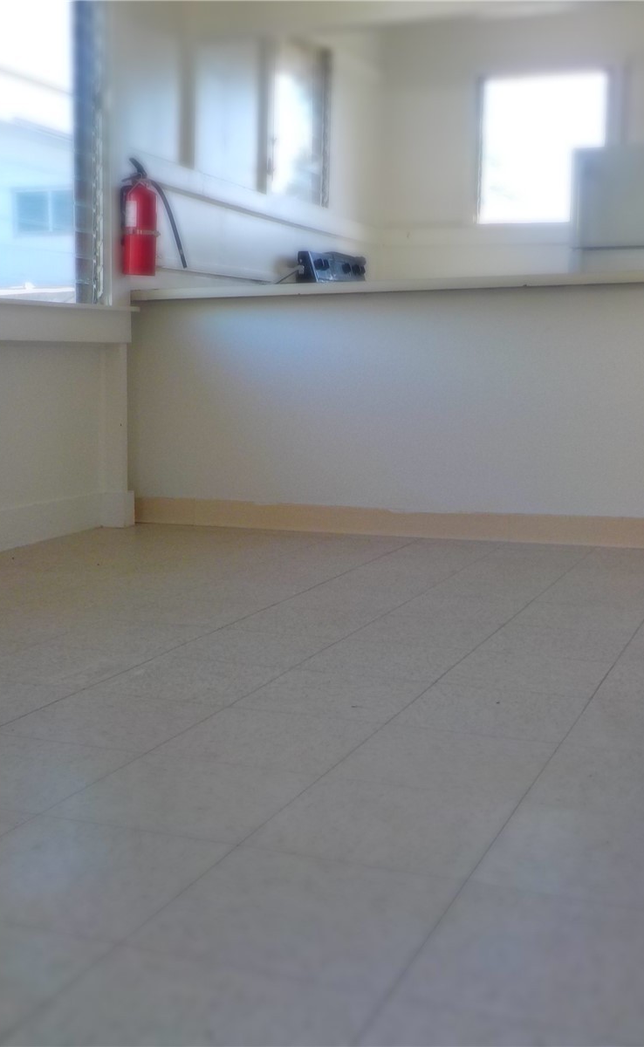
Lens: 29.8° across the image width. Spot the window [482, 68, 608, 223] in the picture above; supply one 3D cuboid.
[{"bbox_3d":[1.290,-2.175,7.059,0.765,0.830,0.080,3,8,22],"label":"window"}]

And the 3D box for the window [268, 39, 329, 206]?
[{"bbox_3d":[-0.127,-2.118,6.385,0.090,0.820,0.740,3,8,22],"label":"window"}]

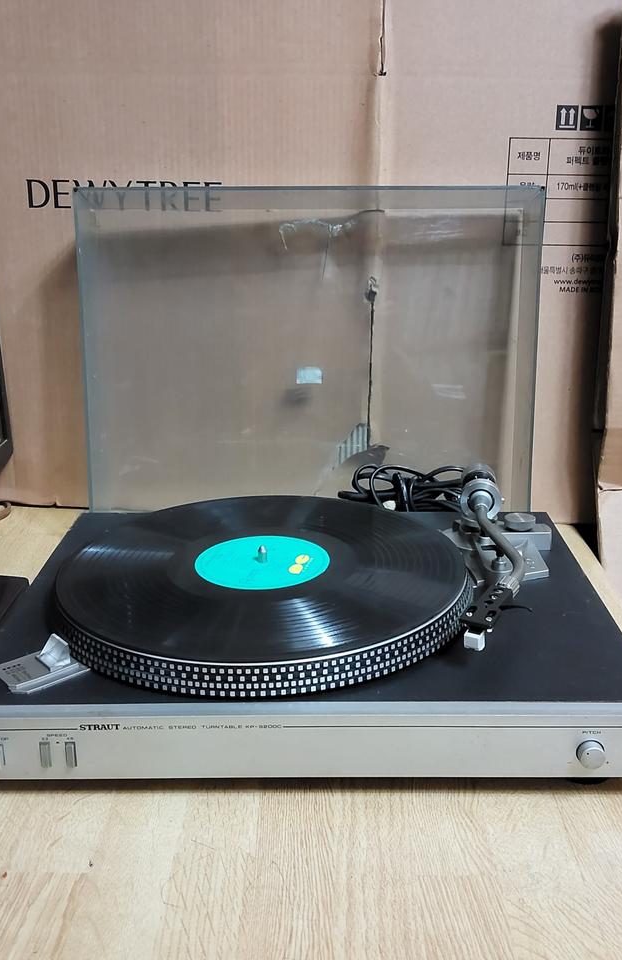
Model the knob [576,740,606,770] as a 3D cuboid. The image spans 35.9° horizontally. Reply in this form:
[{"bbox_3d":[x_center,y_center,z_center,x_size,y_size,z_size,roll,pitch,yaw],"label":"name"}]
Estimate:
[{"bbox_3d":[0.165,0.163,0.566,0.015,0.015,0.007,-1,18,1],"label":"knob"}]

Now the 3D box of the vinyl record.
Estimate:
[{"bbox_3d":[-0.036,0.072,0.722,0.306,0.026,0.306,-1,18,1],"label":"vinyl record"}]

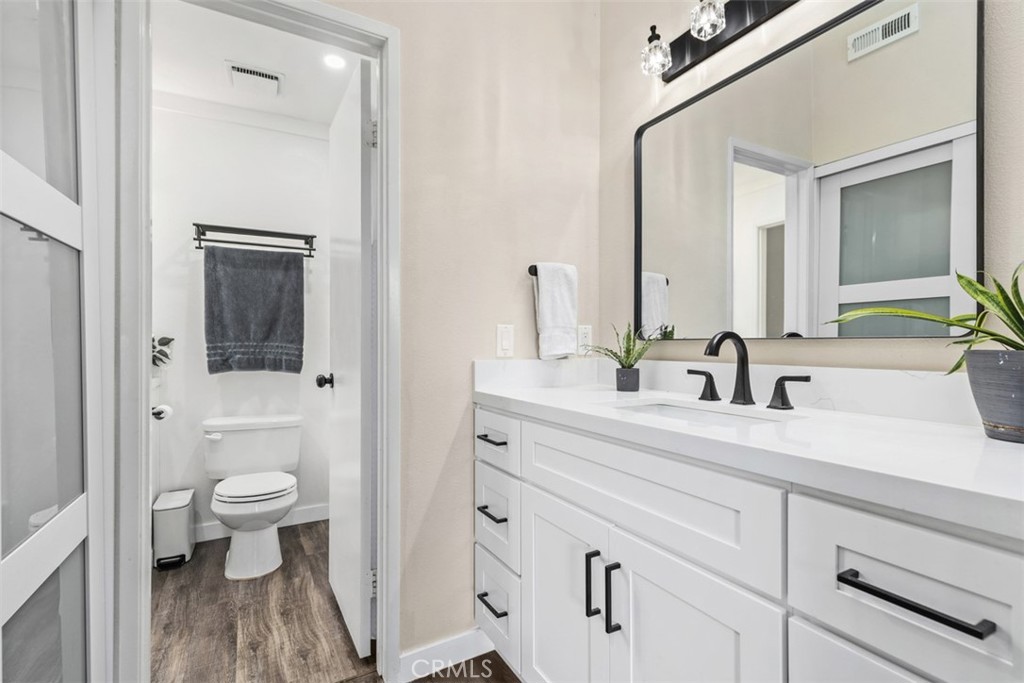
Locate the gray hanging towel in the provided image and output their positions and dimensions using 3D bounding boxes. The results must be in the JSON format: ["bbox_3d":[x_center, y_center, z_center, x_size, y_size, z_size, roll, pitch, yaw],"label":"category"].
[{"bbox_3d":[-1.396,-0.162,2.486,0.471,0.678,0.060,0,0,-30],"label":"gray hanging towel"}]

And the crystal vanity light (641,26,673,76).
[{"bbox_3d":[0.467,-0.964,1.495,0.105,0.141,0.098,0,0,-30],"label":"crystal vanity light"}]

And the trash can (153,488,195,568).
[{"bbox_3d":[-1.731,0.958,2.340,0.148,0.293,0.260,0,0,-30],"label":"trash can"}]

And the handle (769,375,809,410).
[{"bbox_3d":[0.685,0.123,1.122,0.046,0.081,0.085,0,0,-30],"label":"handle"}]

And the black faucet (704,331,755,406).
[{"bbox_3d":[0.572,0.067,1.200,0.164,0.197,0.048,0,0,-30],"label":"black faucet"}]

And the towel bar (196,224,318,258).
[{"bbox_3d":[-1.433,-0.544,2.567,0.582,0.140,0.230,0,0,-30],"label":"towel bar"}]

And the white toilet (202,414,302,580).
[{"bbox_3d":[-1.311,0.763,2.324,0.460,0.678,0.710,0,0,-30],"label":"white toilet"}]

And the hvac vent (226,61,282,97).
[{"bbox_3d":[-1.313,-1.328,2.330,0.263,0.024,0.245,0,0,-30],"label":"hvac vent"}]

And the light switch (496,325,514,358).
[{"bbox_3d":[-0.021,-0.001,1.632,0.068,0.117,0.010,0,0,-30],"label":"light switch"}]

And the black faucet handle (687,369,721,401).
[{"bbox_3d":[0.559,0.126,1.331,0.045,0.081,0.088,0,0,-30],"label":"black faucet handle"}]

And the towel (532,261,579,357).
[{"bbox_3d":[0.155,-0.109,1.676,0.184,0.355,0.060,0,0,-30],"label":"towel"}]

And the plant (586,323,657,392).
[{"bbox_3d":[0.385,0.052,1.568,0.210,0.234,0.215,0,0,0],"label":"plant"}]

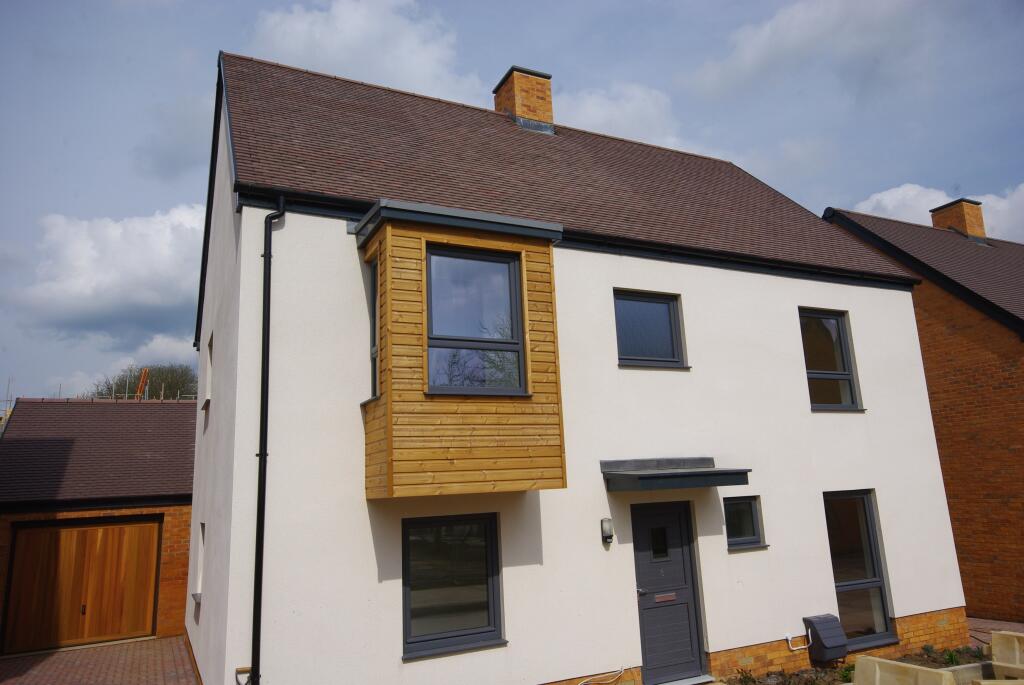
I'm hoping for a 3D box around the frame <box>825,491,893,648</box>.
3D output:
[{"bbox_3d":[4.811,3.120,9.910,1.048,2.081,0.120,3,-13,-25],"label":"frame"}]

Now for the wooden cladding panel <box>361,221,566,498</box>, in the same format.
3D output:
[{"bbox_3d":[-0.514,0.243,7.474,1.860,2.639,0.819,3,-13,-25],"label":"wooden cladding panel"}]

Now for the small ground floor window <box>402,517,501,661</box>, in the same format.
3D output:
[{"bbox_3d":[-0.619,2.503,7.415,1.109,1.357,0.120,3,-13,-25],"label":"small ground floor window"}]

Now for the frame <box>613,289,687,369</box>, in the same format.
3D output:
[{"bbox_3d":[1.775,-0.158,9.218,1.093,1.015,0.120,3,-13,-25],"label":"frame"}]

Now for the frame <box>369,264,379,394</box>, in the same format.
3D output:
[{"bbox_3d":[-1.366,-0.176,7.345,0.100,1.522,0.493,3,-13,-25],"label":"frame"}]

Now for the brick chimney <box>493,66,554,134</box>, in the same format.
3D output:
[{"bbox_3d":[0.237,-4.444,13.742,0.830,1.240,0.899,3,-13,-25],"label":"brick chimney"}]

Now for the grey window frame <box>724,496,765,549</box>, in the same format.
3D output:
[{"bbox_3d":[2.971,2.314,9.208,0.638,0.623,0.120,3,-13,-25],"label":"grey window frame"}]

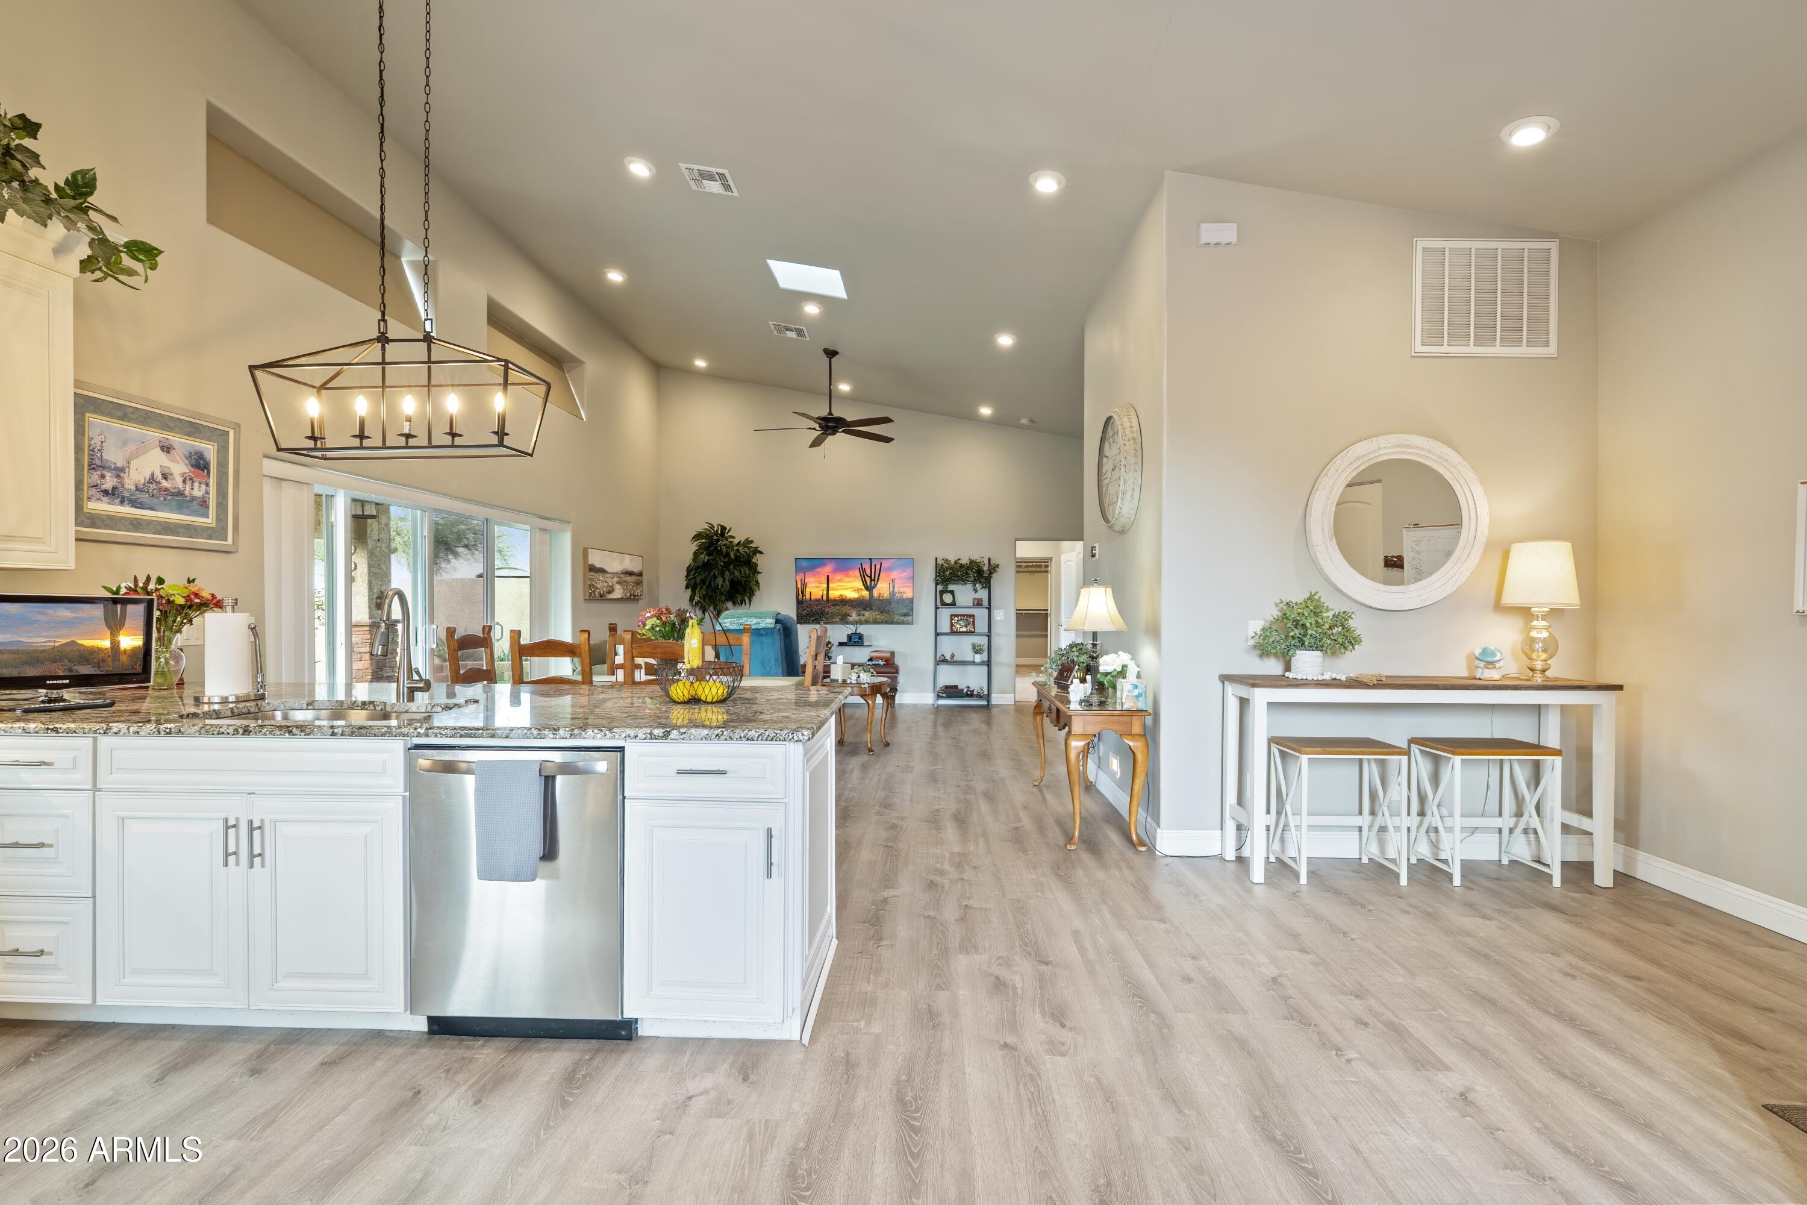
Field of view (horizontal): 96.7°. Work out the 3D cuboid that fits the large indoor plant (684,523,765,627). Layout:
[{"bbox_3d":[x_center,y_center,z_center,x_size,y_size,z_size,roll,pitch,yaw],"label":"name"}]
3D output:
[{"bbox_3d":[-2.083,0.159,9.288,0.900,2.150,0.850,0,0,2],"label":"large indoor plant"}]

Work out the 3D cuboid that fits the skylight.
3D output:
[{"bbox_3d":[-0.721,-2.492,6.175,0.560,0.060,0.560,10,1,2],"label":"skylight"}]

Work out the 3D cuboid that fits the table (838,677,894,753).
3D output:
[{"bbox_3d":[-0.405,0.962,6.854,0.600,0.580,0.560,0,0,2],"label":"table"}]

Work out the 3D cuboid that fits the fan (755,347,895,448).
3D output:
[{"bbox_3d":[-0.751,-2.117,8.033,1.450,0.870,1.450,0,0,2],"label":"fan"}]

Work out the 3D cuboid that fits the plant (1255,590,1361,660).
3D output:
[{"bbox_3d":[1.894,0.114,3.760,0.500,0.340,0.400,0,0,2],"label":"plant"}]

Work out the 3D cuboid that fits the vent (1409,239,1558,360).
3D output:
[{"bbox_3d":[2.871,-1.500,3.961,0.700,0.575,0.025,0,0,2],"label":"vent"}]

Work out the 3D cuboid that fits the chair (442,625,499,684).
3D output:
[{"bbox_3d":[-2.610,0.712,5.249,0.500,1.100,0.460,0,0,2],"label":"chair"}]

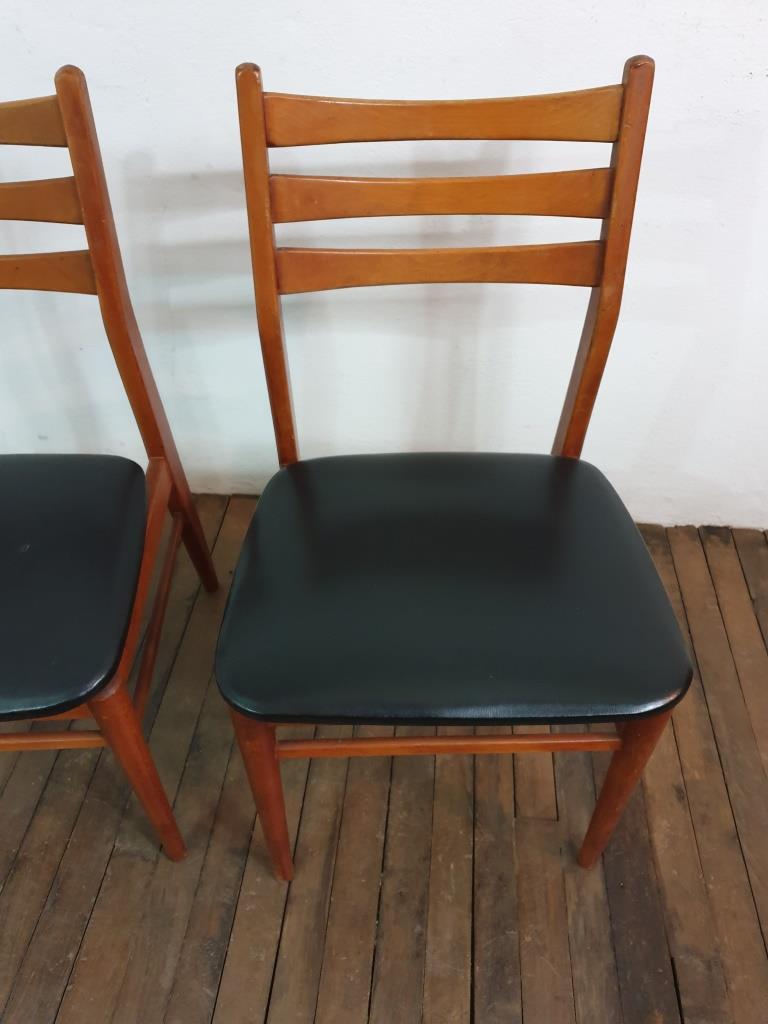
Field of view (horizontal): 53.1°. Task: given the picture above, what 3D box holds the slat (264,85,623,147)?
[{"bbox_3d":[0.058,-0.406,0.789,0.358,0.051,0.034,-1,30,1],"label":"slat"}]

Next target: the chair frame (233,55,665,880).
[{"bbox_3d":[0.065,0.015,0.884,0.458,0.835,0.503,-1,45,1],"label":"chair frame"}]

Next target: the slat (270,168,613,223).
[{"bbox_3d":[0.059,-0.340,0.826,0.358,0.050,0.034,-1,30,1],"label":"slat"}]

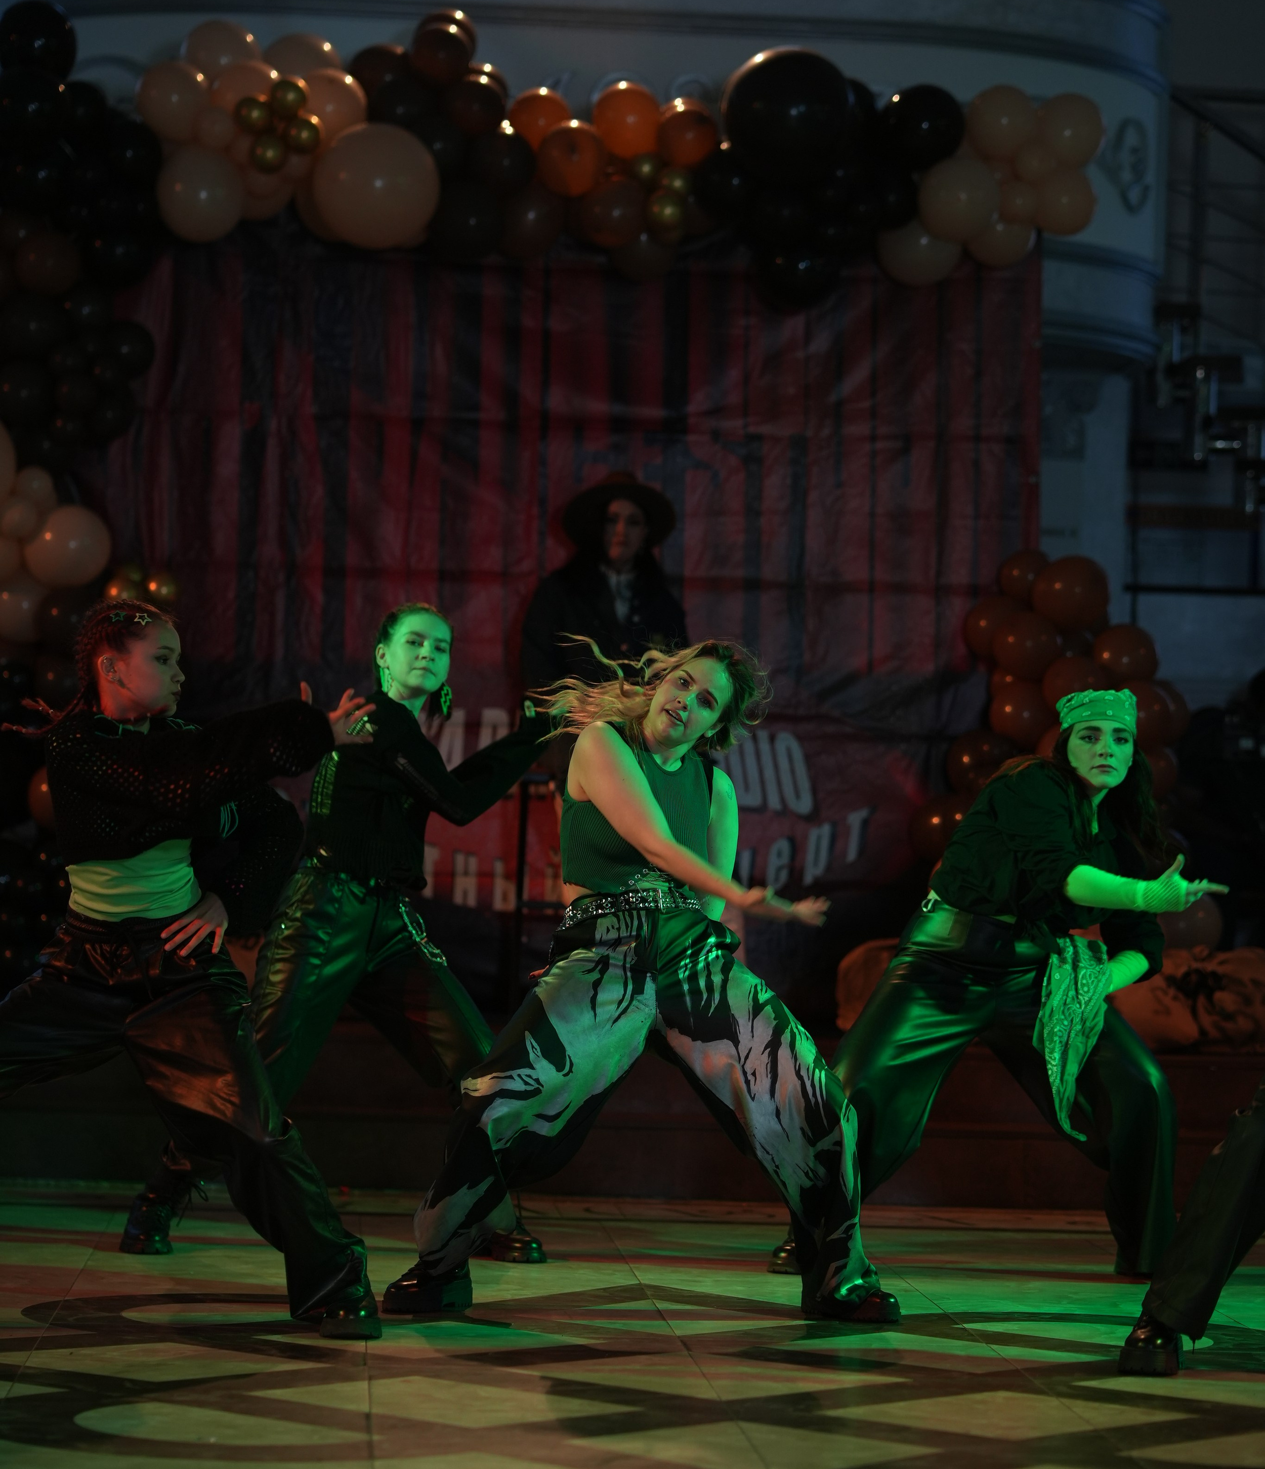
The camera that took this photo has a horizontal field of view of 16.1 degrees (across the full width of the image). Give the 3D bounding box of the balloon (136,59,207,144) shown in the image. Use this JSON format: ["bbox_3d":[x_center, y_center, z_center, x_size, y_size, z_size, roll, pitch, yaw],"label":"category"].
[{"bbox_3d":[-1.385,-1.903,13.450,0.223,0.240,0.223,2,-1,0],"label":"balloon"}]

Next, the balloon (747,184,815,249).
[{"bbox_3d":[0.434,-1.517,13.100,0.195,0.195,0.195,2,-1,-3],"label":"balloon"}]

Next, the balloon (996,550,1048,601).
[{"bbox_3d":[1.197,-0.481,13.650,0.167,0.167,0.167,2,-1,0],"label":"balloon"}]

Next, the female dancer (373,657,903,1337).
[{"bbox_3d":[0.020,0.493,9.000,1.000,1.365,0.600,2,-1,-12],"label":"female dancer"}]

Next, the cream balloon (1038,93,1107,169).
[{"bbox_3d":[1.341,-1.847,13.683,0.208,0.226,0.208,2,-1,-4],"label":"cream balloon"}]

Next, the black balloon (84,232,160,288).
[{"bbox_3d":[-1.585,-1.502,13.900,0.235,0.235,0.235,1,-1,0],"label":"black balloon"}]

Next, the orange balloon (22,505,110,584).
[{"bbox_3d":[-1.749,-0.582,13.850,0.266,0.252,0.259,1,-1,0],"label":"orange balloon"}]

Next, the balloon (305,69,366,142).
[{"bbox_3d":[-0.950,-1.957,14.000,0.246,0.246,0.246,1,-1,0],"label":"balloon"}]

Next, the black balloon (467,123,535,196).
[{"bbox_3d":[-0.400,-1.742,13.566,0.211,0.220,0.211,2,-1,-4],"label":"black balloon"}]

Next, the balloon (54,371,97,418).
[{"bbox_3d":[-1.676,-1.023,13.467,0.134,0.143,0.134,2,-1,-4],"label":"balloon"}]

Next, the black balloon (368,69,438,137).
[{"bbox_3d":[-0.714,-1.967,14.000,0.232,0.232,0.232,1,-1,0],"label":"black balloon"}]

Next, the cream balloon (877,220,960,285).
[{"bbox_3d":[0.846,-1.446,13.200,0.244,0.244,0.244,2,-1,-3],"label":"cream balloon"}]

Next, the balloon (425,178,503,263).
[{"bbox_3d":[-0.492,-1.504,13.100,0.229,0.242,0.229,2,-1,-3],"label":"balloon"}]

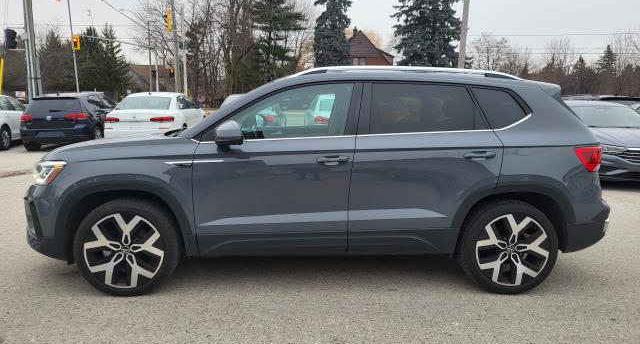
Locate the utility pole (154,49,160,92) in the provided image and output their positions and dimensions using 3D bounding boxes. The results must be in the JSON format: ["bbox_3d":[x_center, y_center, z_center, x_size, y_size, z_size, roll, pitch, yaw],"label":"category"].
[{"bbox_3d":[-16.947,-9.939,50.468,0.270,5.890,0.270,0,9,-3],"label":"utility pole"}]

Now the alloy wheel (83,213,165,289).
[{"bbox_3d":[-1.325,0.520,3.358,0.540,0.540,0.200,0,9,-3],"label":"alloy wheel"}]

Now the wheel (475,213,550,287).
[{"bbox_3d":[1.345,0.528,3.422,0.530,0.530,0.200,0,9,-1],"label":"wheel"}]

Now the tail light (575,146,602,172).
[{"bbox_3d":[1.857,-0.095,3.375,0.270,0.180,0.250,0,9,-1],"label":"tail light"}]

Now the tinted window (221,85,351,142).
[{"bbox_3d":[-0.210,-0.419,3.264,0.920,0.410,0.070,0,-12,-1],"label":"tinted window"}]

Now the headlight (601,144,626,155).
[{"bbox_3d":[4.306,-0.332,7.100,0.400,0.150,0.300,0,9,-3],"label":"headlight"}]

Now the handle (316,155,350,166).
[{"bbox_3d":[0.091,-0.080,3.229,0.230,0.065,0.060,0,9,-3],"label":"handle"}]

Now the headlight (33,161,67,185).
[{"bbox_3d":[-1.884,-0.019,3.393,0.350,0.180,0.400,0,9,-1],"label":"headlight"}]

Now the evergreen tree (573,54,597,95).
[{"bbox_3d":[46.133,-16.079,83.458,4.000,8.414,4.000,0,9,0],"label":"evergreen tree"}]

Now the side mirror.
[{"bbox_3d":[-0.593,-0.242,3.149,0.150,0.180,0.240,0,9,-3],"label":"side mirror"}]

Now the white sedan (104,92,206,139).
[{"bbox_3d":[-4.229,-1.524,13.443,1.820,1.460,4.720,1,9,1],"label":"white sedan"}]

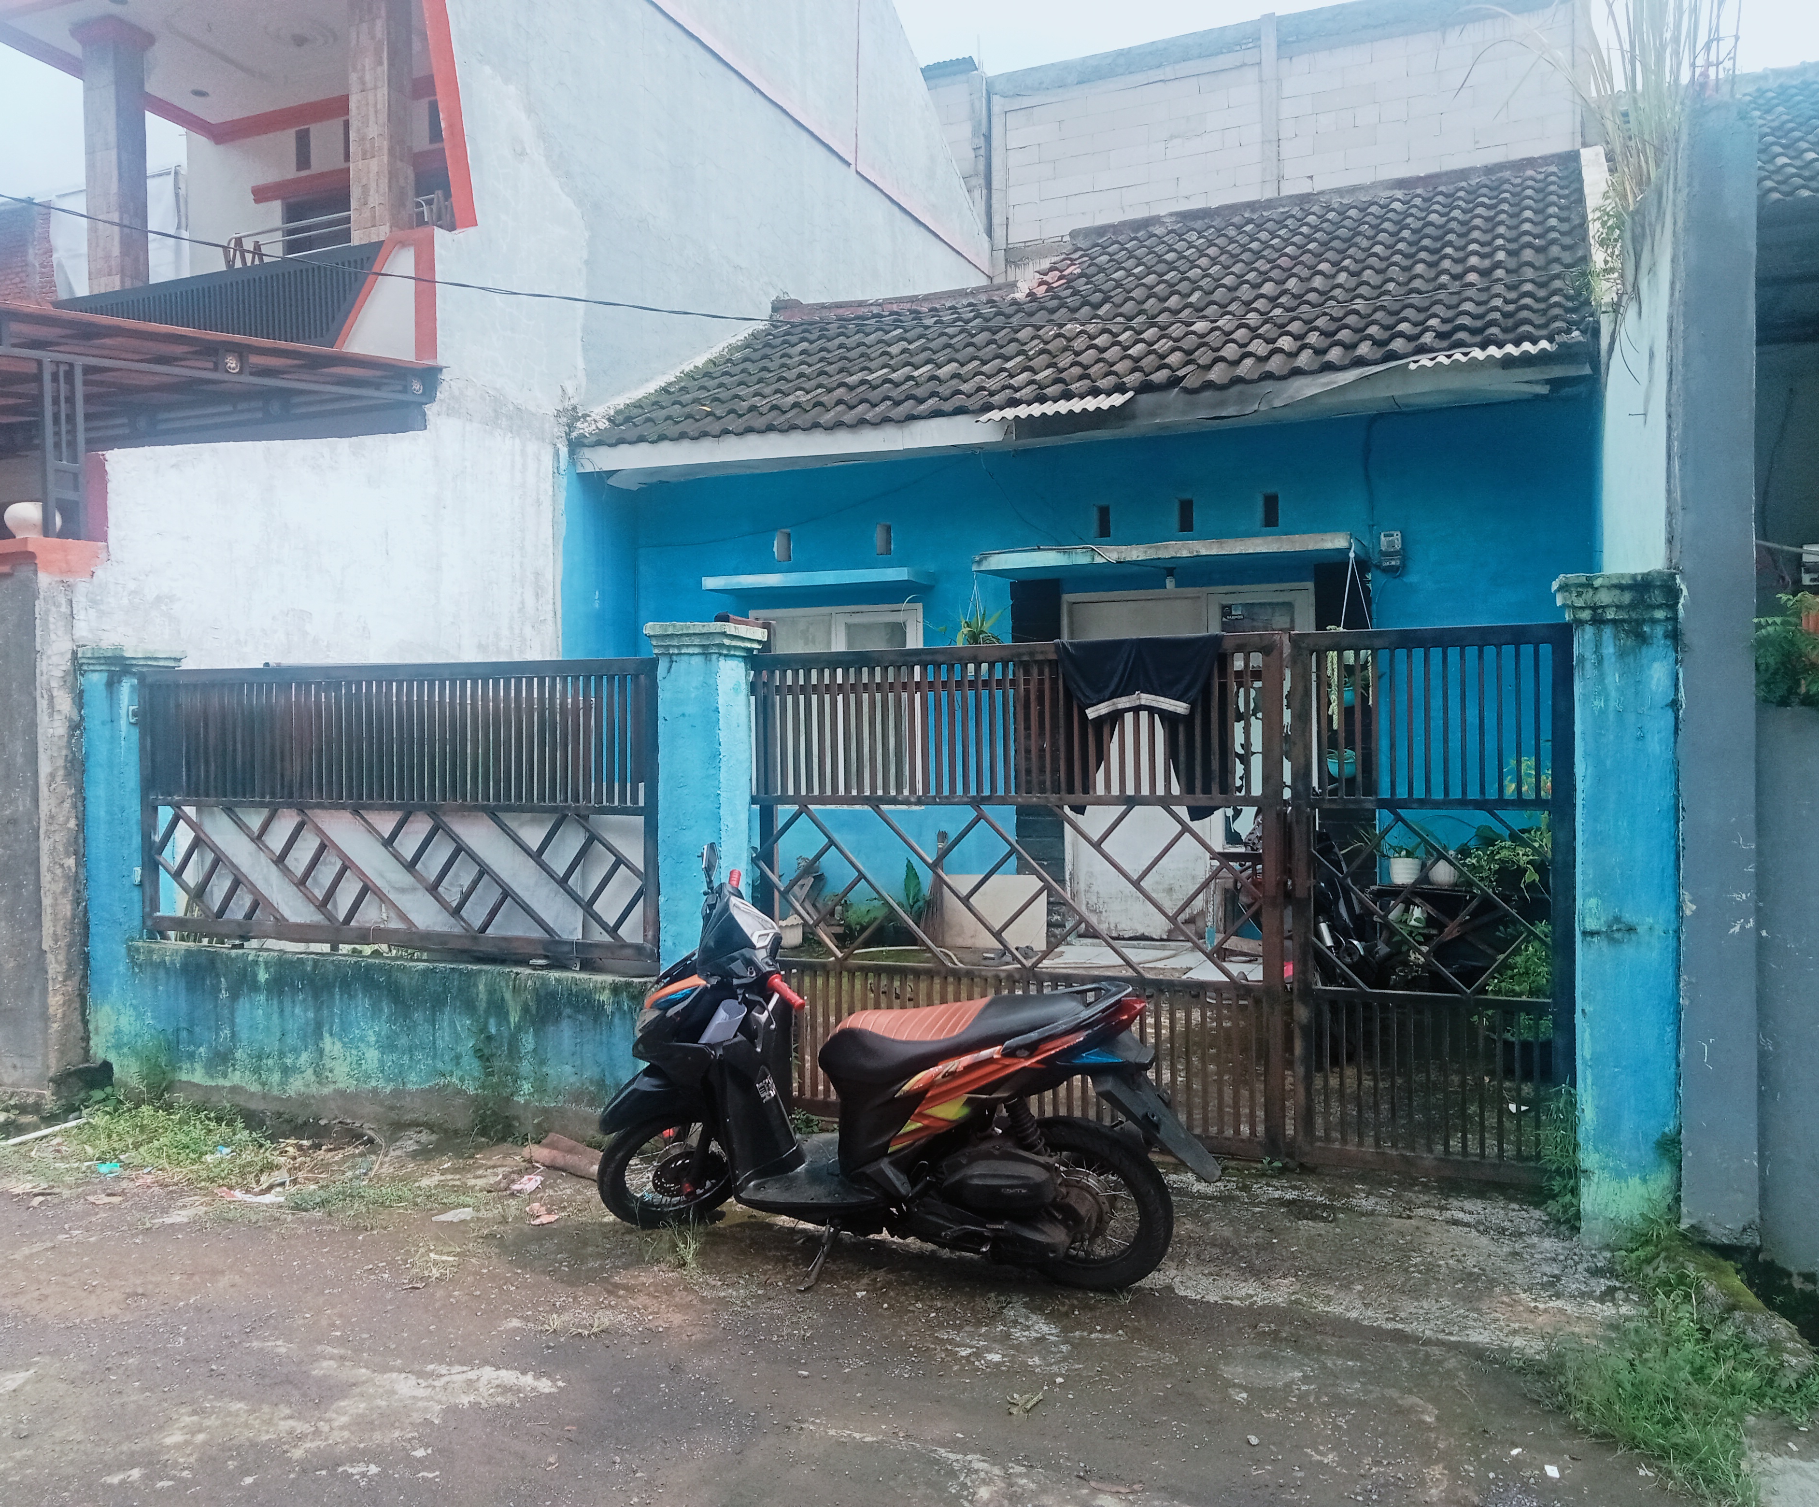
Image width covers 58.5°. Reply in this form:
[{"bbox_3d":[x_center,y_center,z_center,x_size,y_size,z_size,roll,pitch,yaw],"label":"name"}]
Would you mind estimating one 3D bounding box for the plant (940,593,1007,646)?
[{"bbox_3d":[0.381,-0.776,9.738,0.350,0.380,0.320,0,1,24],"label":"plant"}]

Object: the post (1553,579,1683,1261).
[{"bbox_3d":[2.101,0.448,4.804,0.340,1.925,0.310,0,1,24],"label":"post"}]

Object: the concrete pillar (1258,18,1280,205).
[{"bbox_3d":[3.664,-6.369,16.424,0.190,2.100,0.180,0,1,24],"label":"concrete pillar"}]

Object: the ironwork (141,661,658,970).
[{"bbox_3d":[-2.154,0.226,6.669,2.740,1.180,0.050,0,1,24],"label":"ironwork"}]

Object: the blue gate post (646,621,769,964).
[{"bbox_3d":[-0.753,0.474,6.088,0.350,1.880,0.310,0,1,24],"label":"blue gate post"}]

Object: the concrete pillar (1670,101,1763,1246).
[{"bbox_3d":[2.340,-0.214,4.701,0.215,3.246,0.220,0,1,24],"label":"concrete pillar"}]

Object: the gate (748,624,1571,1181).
[{"bbox_3d":[0.731,0.480,5.536,2.870,1.730,0.060,0,1,24],"label":"gate"}]

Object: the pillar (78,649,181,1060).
[{"bbox_3d":[-3.480,0.484,7.314,0.350,1.885,0.310,0,1,24],"label":"pillar"}]

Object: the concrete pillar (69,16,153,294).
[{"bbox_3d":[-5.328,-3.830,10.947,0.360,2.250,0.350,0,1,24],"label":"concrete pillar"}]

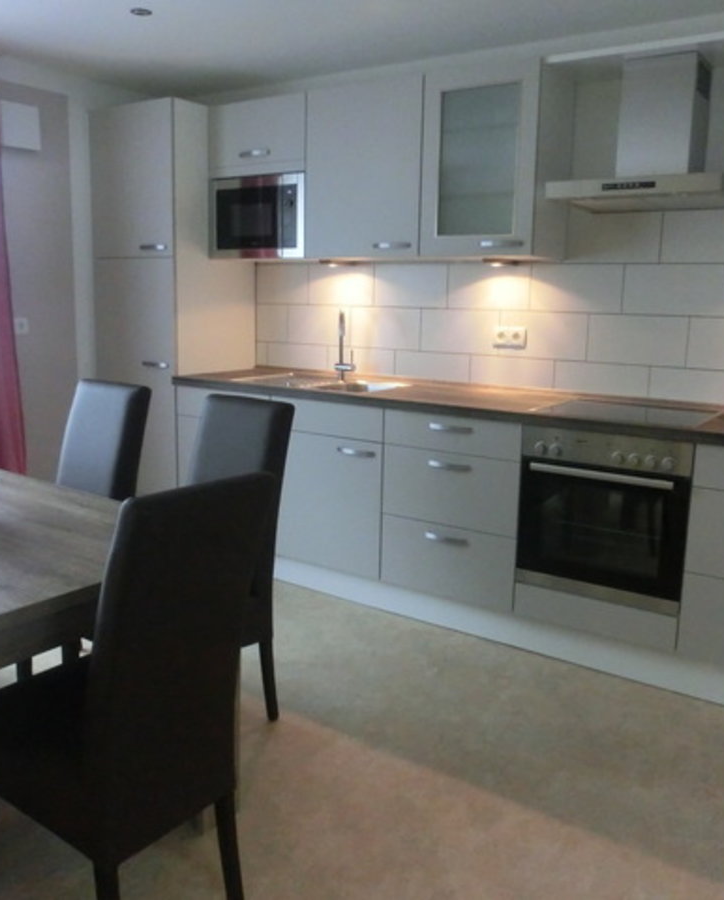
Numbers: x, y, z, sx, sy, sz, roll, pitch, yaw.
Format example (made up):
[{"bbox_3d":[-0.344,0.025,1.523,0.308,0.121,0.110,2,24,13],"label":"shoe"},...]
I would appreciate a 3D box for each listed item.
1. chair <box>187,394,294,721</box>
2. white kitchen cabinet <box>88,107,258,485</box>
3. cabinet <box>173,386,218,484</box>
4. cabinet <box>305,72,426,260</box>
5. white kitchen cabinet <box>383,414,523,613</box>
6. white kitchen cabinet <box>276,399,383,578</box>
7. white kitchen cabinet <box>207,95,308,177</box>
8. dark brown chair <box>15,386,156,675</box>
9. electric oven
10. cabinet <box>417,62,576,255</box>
[{"bbox_3d":[-0.547,0.370,2.536,0.410,1.000,0.560,9,13,36],"label":"chair"},{"bbox_3d":[-0.973,-0.597,4.396,0.580,2.210,0.587,8,12,33],"label":"white kitchen cabinet"},{"bbox_3d":[-0.503,0.038,4.150,0.590,0.730,0.551,8,14,33],"label":"cabinet"},{"bbox_3d":[0.089,-1.200,3.653,0.590,0.704,0.330,8,14,33],"label":"cabinet"},{"bbox_3d":[0.485,0.182,3.494,0.600,0.730,0.551,8,14,33],"label":"white kitchen cabinet"},{"bbox_3d":[0.000,0.118,3.850,0.600,0.725,0.587,8,12,33],"label":"white kitchen cabinet"},{"bbox_3d":[-0.397,-1.468,4.000,0.600,0.331,0.351,8,12,33],"label":"white kitchen cabinet"},{"bbox_3d":[-1.080,0.291,2.899,0.410,1.000,0.560,9,13,36],"label":"dark brown chair"},{"bbox_3d":[0.978,0.195,3.143,0.597,0.605,0.570,8,14,33],"label":"electric oven"},{"bbox_3d":[0.537,-1.134,3.356,0.492,0.704,0.330,8,14,33],"label":"cabinet"}]

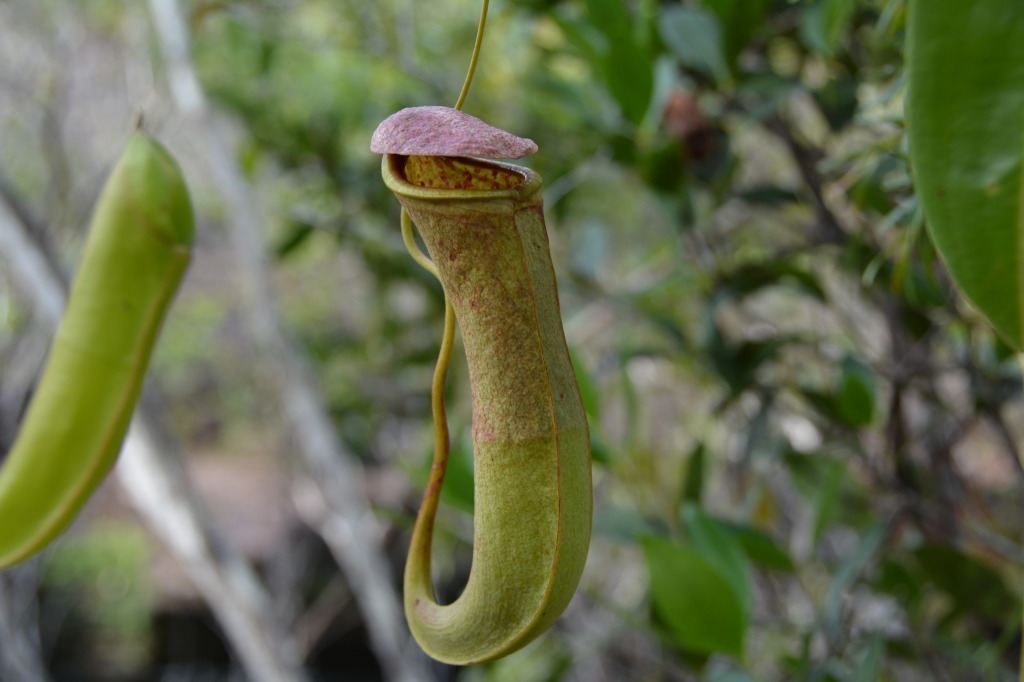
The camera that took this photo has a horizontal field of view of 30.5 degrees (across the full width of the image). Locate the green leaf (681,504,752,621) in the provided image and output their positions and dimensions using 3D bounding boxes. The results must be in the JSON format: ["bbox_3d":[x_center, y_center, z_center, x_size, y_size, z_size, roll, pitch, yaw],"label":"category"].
[{"bbox_3d":[0.112,0.122,1.030,0.026,0.075,0.020,-29,-11,2],"label":"green leaf"}]

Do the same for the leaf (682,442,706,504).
[{"bbox_3d":[0.101,0.073,1.040,0.011,0.036,0.014,9,-13,6],"label":"leaf"}]

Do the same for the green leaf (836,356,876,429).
[{"bbox_3d":[0.205,0.029,1.120,0.023,0.046,0.014,-19,-12,9],"label":"green leaf"}]

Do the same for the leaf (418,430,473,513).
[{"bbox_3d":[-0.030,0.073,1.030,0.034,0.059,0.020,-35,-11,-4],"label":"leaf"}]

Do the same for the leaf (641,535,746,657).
[{"bbox_3d":[0.097,0.136,1.000,0.042,0.086,0.022,-41,-11,-1],"label":"leaf"}]

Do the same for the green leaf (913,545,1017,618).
[{"bbox_3d":[0.266,0.141,1.100,0.074,0.034,0.020,36,2,9],"label":"green leaf"}]

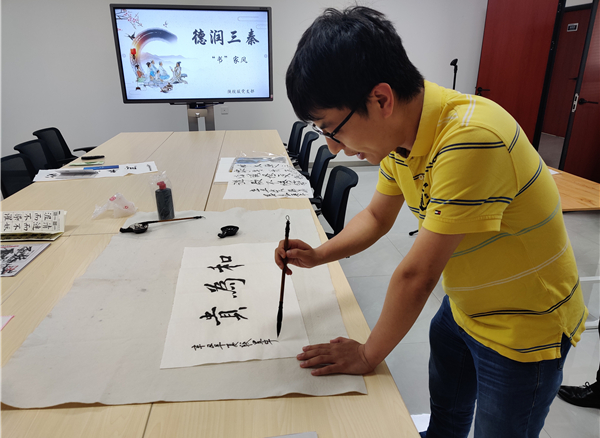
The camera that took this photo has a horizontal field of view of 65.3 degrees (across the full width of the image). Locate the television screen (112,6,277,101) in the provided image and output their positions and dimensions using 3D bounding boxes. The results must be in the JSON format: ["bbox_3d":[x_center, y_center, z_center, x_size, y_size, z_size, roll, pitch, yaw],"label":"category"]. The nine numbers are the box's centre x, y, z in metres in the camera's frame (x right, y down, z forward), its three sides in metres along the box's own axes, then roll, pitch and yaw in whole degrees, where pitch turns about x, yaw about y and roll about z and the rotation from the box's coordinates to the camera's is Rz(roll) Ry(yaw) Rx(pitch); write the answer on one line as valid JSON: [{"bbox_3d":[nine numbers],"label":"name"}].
[{"bbox_3d":[-1.186,-1.870,5.368,1.740,1.030,0.090,-2,19,-6],"label":"television screen"}]

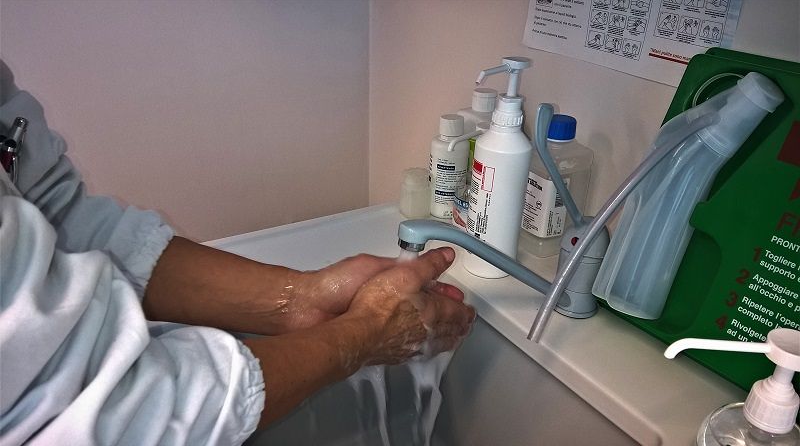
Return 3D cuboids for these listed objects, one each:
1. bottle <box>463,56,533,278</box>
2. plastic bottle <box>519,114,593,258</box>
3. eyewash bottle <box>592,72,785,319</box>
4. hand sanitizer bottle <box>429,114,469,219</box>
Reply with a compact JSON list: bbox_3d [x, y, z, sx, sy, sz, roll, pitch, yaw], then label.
[{"bbox_3d":[0.109,-0.062,0.767,0.093,0.267,0.067,-16,31,-32],"label":"bottle"},{"bbox_3d":[0.207,-0.051,0.849,0.061,0.182,0.061,-14,30,-30],"label":"plastic bottle"},{"bbox_3d":[0.299,-0.025,0.656,0.061,0.255,0.091,-3,32,-48],"label":"eyewash bottle"},{"bbox_3d":[0.074,-0.084,0.950,0.056,0.148,0.056,2,26,-1],"label":"hand sanitizer bottle"}]

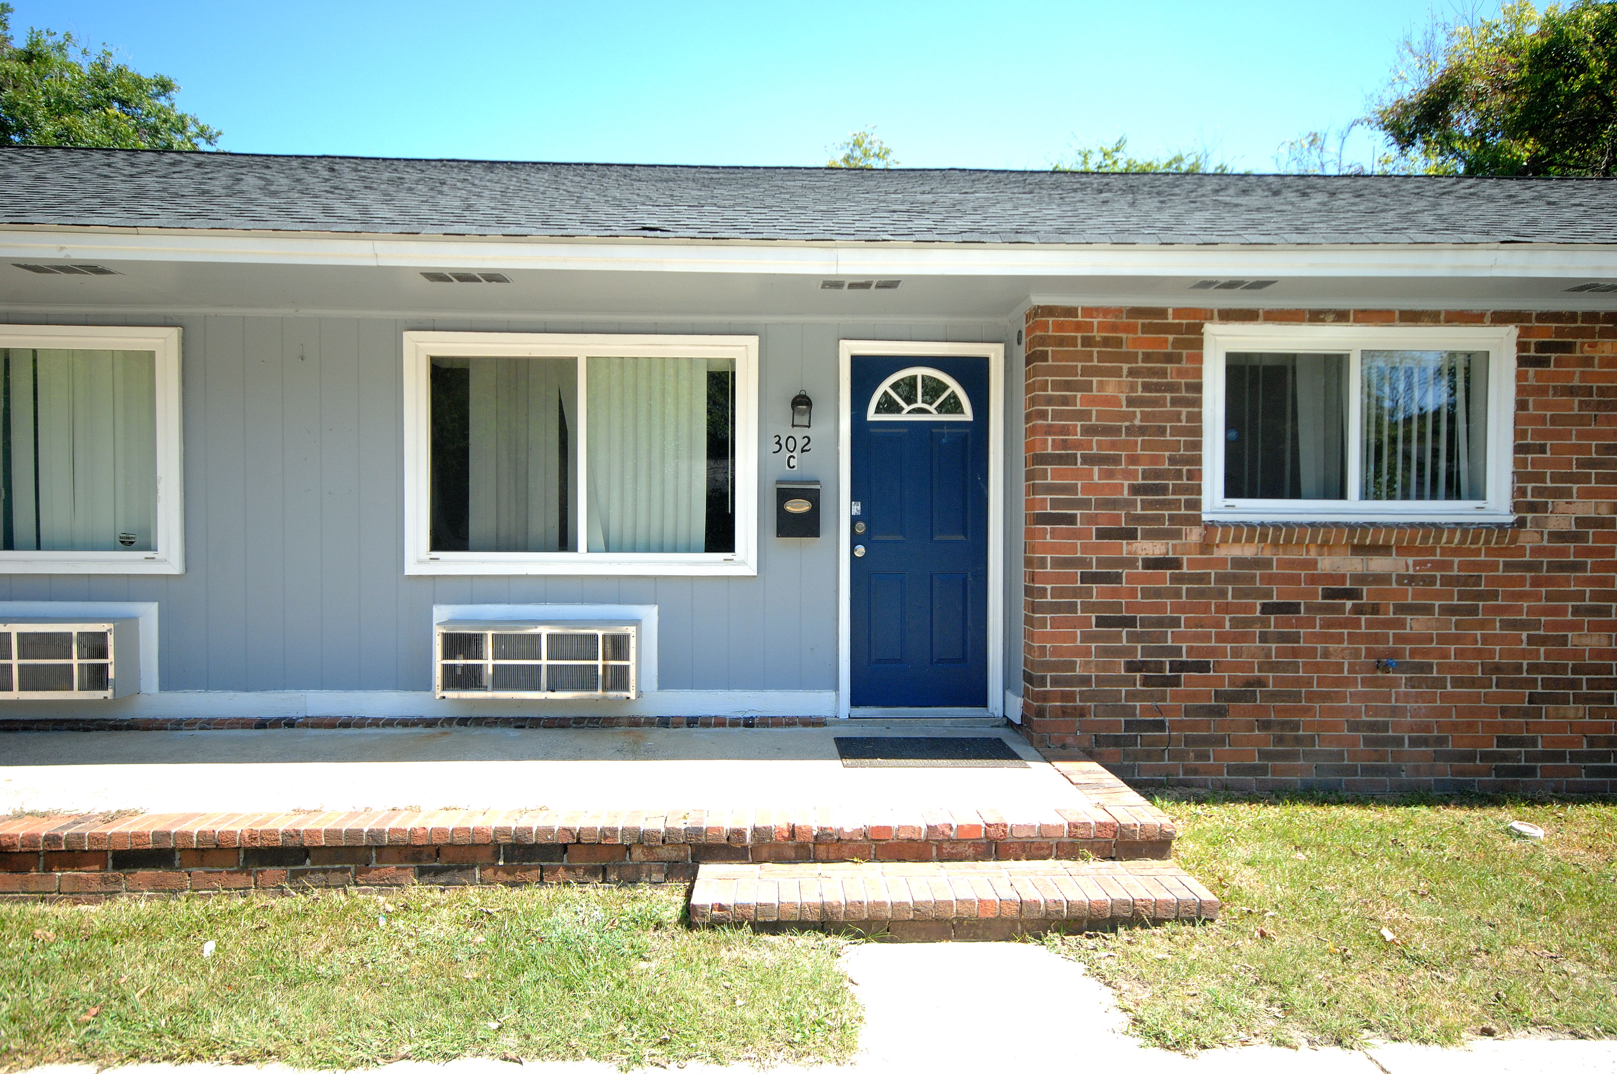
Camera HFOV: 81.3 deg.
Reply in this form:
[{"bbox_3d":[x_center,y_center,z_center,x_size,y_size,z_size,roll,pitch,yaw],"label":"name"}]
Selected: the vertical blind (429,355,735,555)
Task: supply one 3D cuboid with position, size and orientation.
[{"bbox_3d":[-1.276,-0.461,5.343,1.772,1.168,0.101,0,1,-2],"label":"vertical blind"}]

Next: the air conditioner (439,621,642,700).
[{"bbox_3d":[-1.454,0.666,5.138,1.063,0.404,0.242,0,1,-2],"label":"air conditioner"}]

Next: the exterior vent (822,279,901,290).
[{"bbox_3d":[0.262,-1.240,4.621,0.383,0.020,0.207,0,1,-2],"label":"exterior vent"}]

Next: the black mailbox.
[{"bbox_3d":[-0.054,-0.155,5.244,0.244,0.315,0.106,0,1,-2],"label":"black mailbox"}]

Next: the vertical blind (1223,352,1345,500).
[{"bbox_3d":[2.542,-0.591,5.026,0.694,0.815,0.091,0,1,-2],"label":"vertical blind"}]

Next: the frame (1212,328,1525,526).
[{"bbox_3d":[2.886,-0.588,4.944,1.700,1.016,0.101,0,1,-2],"label":"frame"}]

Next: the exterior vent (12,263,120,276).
[{"bbox_3d":[-3.428,-1.244,4.385,0.383,0.020,0.207,0,1,-2],"label":"exterior vent"}]

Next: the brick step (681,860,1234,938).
[{"bbox_3d":[0.512,1.345,3.473,1.853,0.150,0.388,0,1,-2],"label":"brick step"}]

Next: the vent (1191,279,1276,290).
[{"bbox_3d":[2.066,-1.237,4.611,0.383,0.020,0.207,0,1,-2],"label":"vent"}]

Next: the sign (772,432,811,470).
[{"bbox_3d":[-0.094,-0.475,5.279,0.226,0.208,0.018,0,1,-2],"label":"sign"}]

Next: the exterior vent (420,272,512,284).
[{"bbox_3d":[-1.631,-1.238,4.501,0.383,0.020,0.207,0,1,-2],"label":"exterior vent"}]

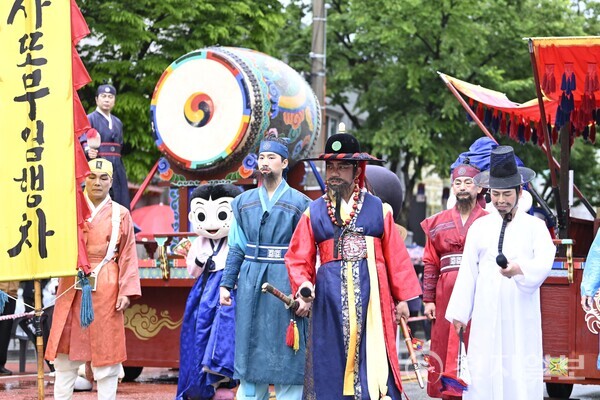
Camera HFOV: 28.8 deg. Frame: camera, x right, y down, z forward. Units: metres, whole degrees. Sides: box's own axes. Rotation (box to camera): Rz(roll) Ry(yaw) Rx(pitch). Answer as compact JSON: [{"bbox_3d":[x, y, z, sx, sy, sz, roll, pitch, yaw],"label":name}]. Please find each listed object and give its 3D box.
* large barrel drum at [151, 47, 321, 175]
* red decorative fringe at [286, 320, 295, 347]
[{"bbox_3d":[-0.547,-0.743,10.417,1.200,1.200,1.300,0,-1,27],"label":"large barrel drum"},{"bbox_3d":[-0.054,0.759,6.630,0.047,0.150,0.045,0,-1,0],"label":"red decorative fringe"}]

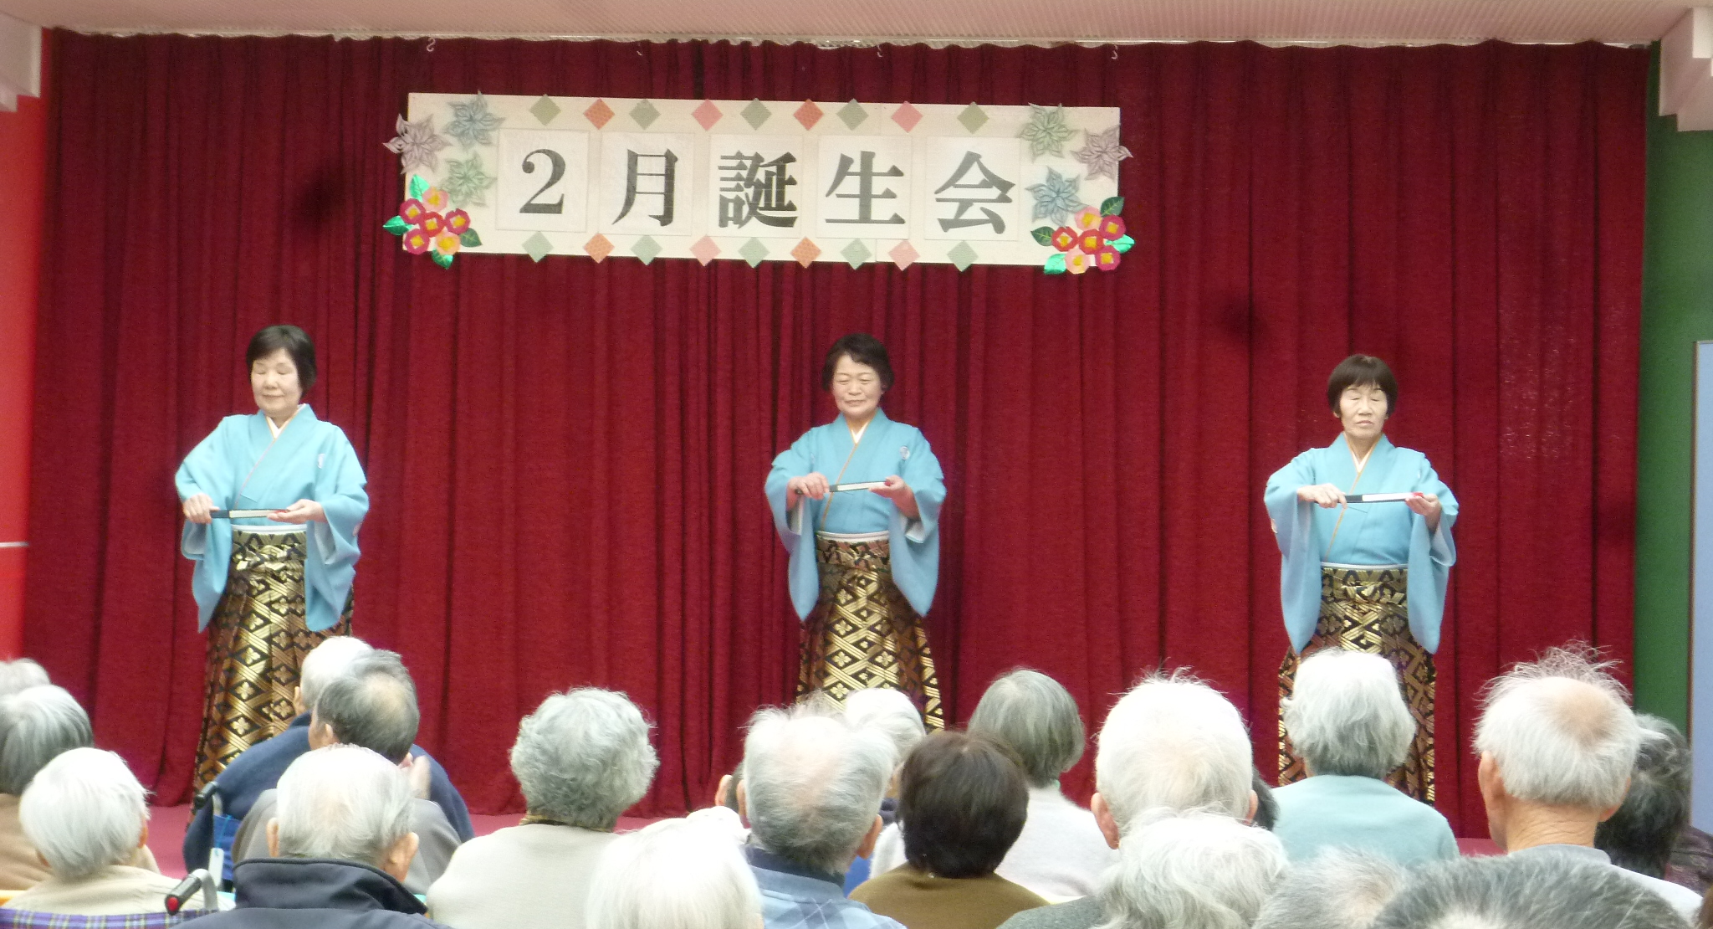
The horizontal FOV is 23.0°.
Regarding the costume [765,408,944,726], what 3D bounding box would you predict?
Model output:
[{"bbox_3d":[-0.015,0.479,12.304,0.530,1.282,0.450,1,0,5],"label":"costume"}]

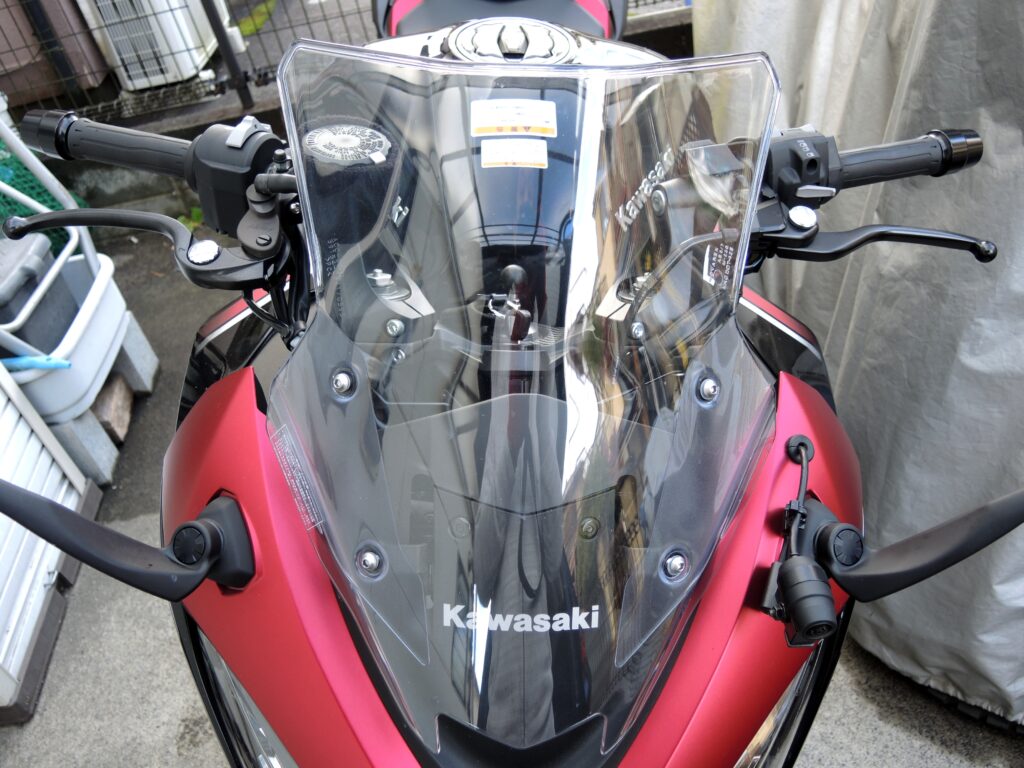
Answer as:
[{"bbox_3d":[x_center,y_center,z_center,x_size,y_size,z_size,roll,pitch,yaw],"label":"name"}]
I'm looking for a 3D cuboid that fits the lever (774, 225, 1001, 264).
[{"bbox_3d":[0.300,-0.112,0.664,0.205,0.018,0.036,-2,58,-14],"label":"lever"}]

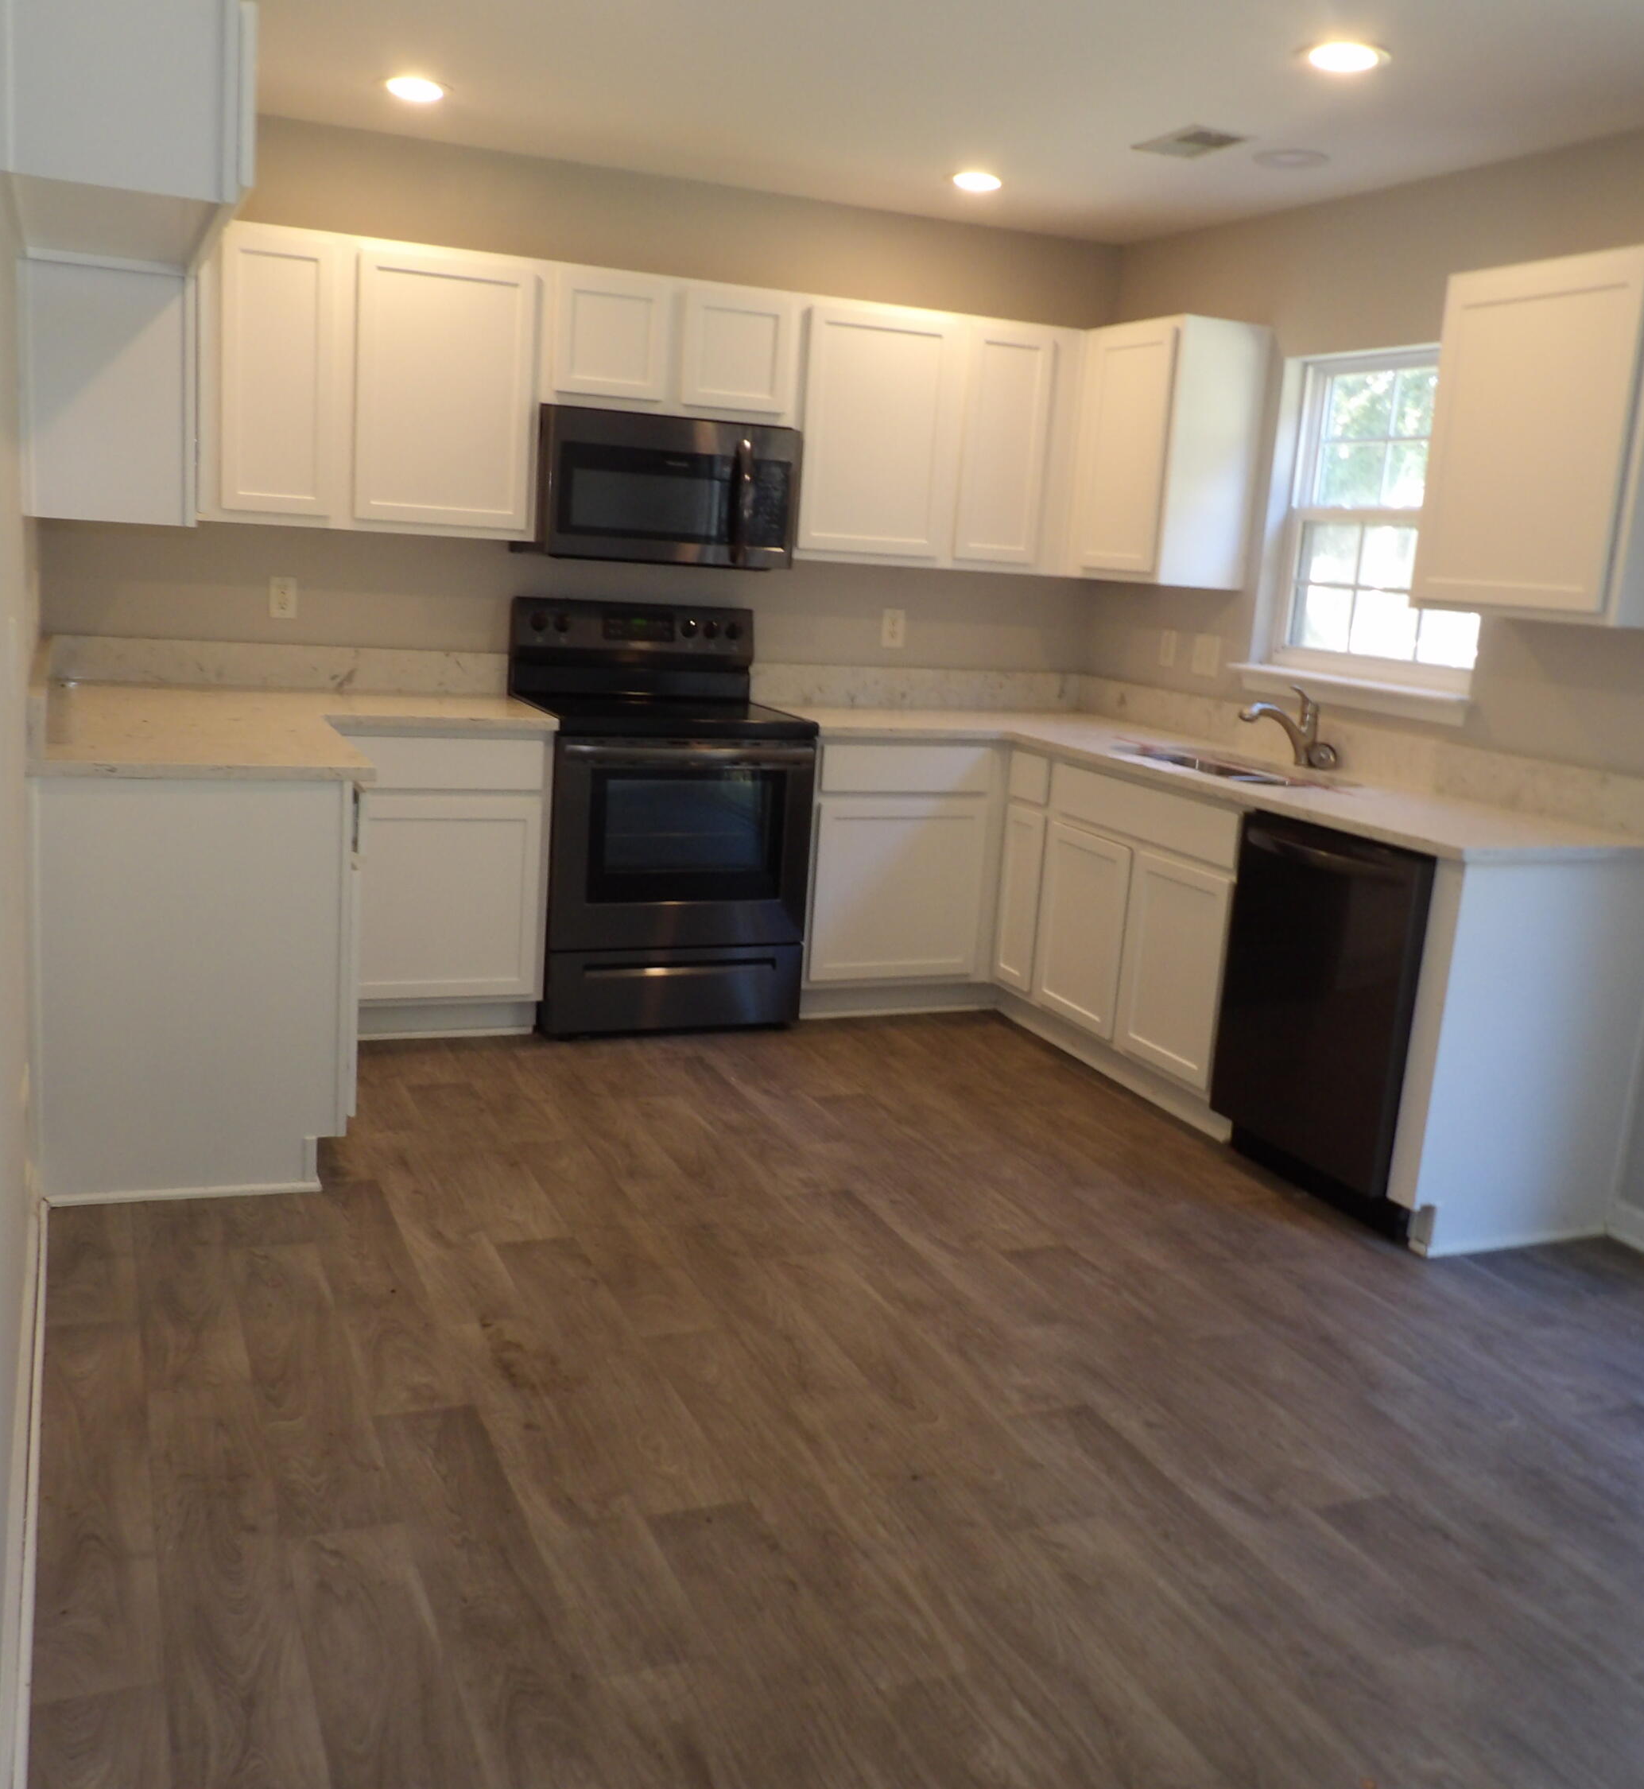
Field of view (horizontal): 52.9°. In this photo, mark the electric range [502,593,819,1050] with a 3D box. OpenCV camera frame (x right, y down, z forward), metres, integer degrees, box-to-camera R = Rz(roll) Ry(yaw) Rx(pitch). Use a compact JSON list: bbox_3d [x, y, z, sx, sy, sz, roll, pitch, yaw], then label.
[{"bbox_3d":[-0.485,-0.233,4.905,0.762,1.200,0.675,-1,13,-23],"label":"electric range"}]

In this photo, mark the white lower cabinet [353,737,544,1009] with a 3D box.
[{"bbox_3d":[-1.132,-0.124,4.684,0.582,0.773,0.630,-1,13,-24],"label":"white lower cabinet"}]

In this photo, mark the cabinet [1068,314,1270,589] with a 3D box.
[{"bbox_3d":[1.040,-1.340,5.076,0.325,0.755,0.529,-1,13,-24],"label":"cabinet"}]

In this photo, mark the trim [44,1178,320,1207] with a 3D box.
[{"bbox_3d":[-1.327,0.622,3.458,0.535,0.023,0.020,-1,13,-24],"label":"trim"}]

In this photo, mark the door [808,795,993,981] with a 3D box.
[{"bbox_3d":[0.228,-0.014,4.988,0.546,0.546,0.020,-1,13,-23],"label":"door"}]

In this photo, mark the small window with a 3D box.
[{"bbox_3d":[1.528,-1.020,4.491,0.100,0.880,0.880,-1,13,-24],"label":"small window"}]

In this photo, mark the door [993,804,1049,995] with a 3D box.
[{"bbox_3d":[0.602,0.014,4.997,0.020,0.544,0.214,-1,13,-23],"label":"door"}]

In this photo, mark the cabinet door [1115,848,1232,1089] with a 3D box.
[{"bbox_3d":[0.911,0.188,4.288,0.020,0.545,0.405,-1,13,-23],"label":"cabinet door"}]

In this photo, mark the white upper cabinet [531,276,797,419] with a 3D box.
[{"bbox_3d":[-0.467,-1.571,4.798,0.768,0.376,0.322,-1,13,-23],"label":"white upper cabinet"}]

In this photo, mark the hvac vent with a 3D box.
[{"bbox_3d":[0.907,-1.831,4.046,0.190,0.019,0.282,-1,13,-23],"label":"hvac vent"}]

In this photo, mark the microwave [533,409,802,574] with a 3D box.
[{"bbox_3d":[-0.478,-1.179,4.838,0.750,0.405,0.415,-1,13,-23],"label":"microwave"}]

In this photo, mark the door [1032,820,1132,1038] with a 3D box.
[{"bbox_3d":[0.740,0.093,4.681,0.020,0.545,0.409,-1,13,-23],"label":"door"}]

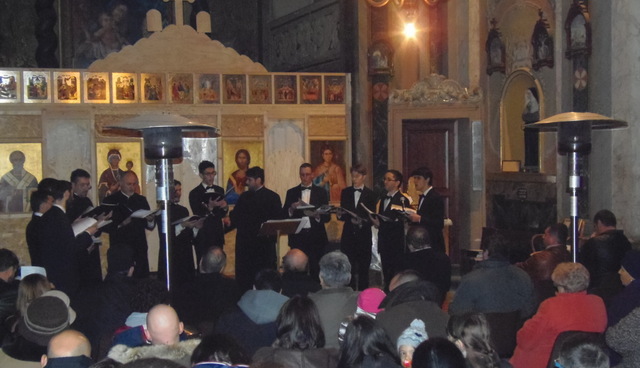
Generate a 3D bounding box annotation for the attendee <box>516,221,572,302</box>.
[{"bbox_3d":[1.871,0.967,7.470,0.750,1.311,0.520,2,4,44],"label":"attendee"}]

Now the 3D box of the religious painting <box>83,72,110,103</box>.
[{"bbox_3d":[-2.558,-1.101,10.386,0.285,0.350,0.030,-1,0,-18],"label":"religious painting"}]

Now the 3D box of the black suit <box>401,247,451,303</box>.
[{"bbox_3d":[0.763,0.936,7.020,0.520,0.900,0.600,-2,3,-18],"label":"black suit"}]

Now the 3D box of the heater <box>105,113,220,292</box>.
[{"bbox_3d":[-1.093,0.600,6.460,0.810,2.200,0.810,-1,3,0],"label":"heater"}]

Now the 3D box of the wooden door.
[{"bbox_3d":[1.506,0.095,12.350,0.900,2.020,0.070,-2,2,-17],"label":"wooden door"}]

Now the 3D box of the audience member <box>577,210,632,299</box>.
[{"bbox_3d":[2.436,0.910,7.871,0.540,1.360,0.750,-2,2,-28],"label":"audience member"}]

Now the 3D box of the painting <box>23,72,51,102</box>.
[{"bbox_3d":[-3.201,-1.093,10.259,0.286,0.356,0.030,-2,2,-21],"label":"painting"}]

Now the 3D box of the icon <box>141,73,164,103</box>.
[{"bbox_3d":[-1.947,-1.119,10.582,0.285,0.350,0.030,-1,0,-18],"label":"icon"}]

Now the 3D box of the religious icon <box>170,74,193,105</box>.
[{"bbox_3d":[-1.656,-1.137,10.840,0.296,0.361,0.030,-2,2,-21],"label":"religious icon"}]

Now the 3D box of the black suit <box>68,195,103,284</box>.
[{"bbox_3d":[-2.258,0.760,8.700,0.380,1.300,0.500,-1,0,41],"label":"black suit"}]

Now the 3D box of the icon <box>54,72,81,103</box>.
[{"bbox_3d":[-2.891,-1.102,10.376,0.293,0.353,0.030,-2,2,-21],"label":"icon"}]

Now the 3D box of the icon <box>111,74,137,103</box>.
[{"bbox_3d":[-2.273,-1.120,10.608,0.294,0.358,0.030,-2,2,-21],"label":"icon"}]

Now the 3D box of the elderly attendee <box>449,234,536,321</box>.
[{"bbox_3d":[1.165,1.012,6.353,0.580,1.360,0.780,-1,3,-14],"label":"elderly attendee"}]

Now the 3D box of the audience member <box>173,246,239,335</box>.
[{"bbox_3d":[-0.746,1.066,6.534,0.520,1.275,0.750,-1,3,3],"label":"audience member"}]

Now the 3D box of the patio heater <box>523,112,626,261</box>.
[{"bbox_3d":[2.009,0.527,7.087,0.810,2.200,0.810,-1,2,0],"label":"patio heater"}]

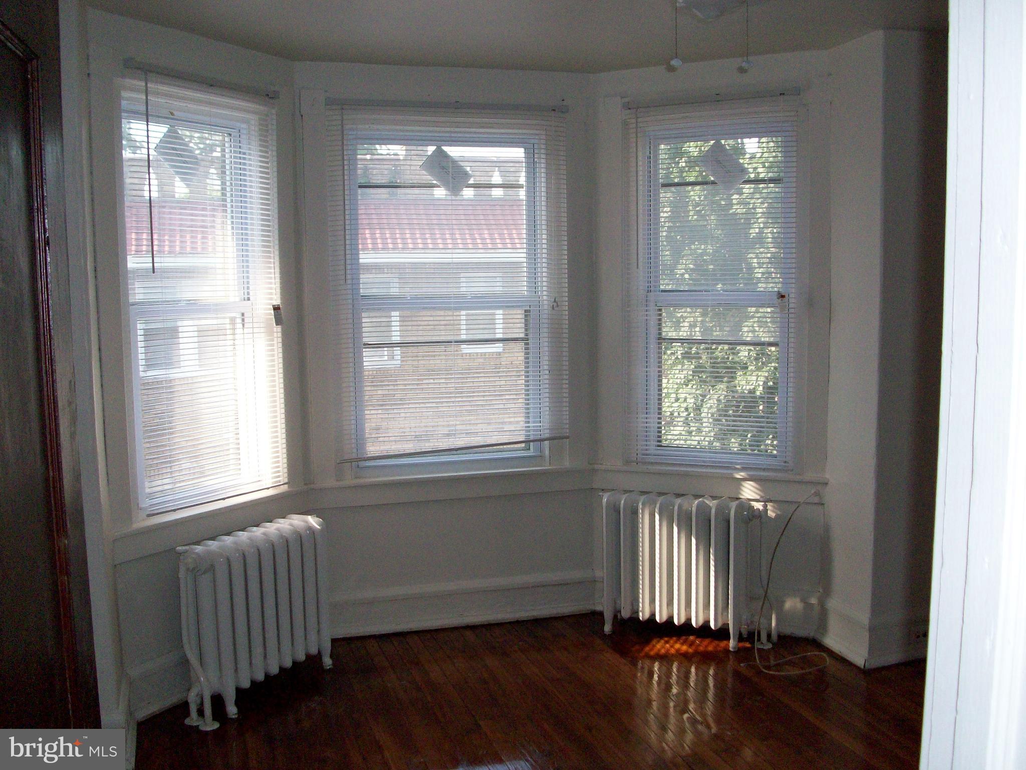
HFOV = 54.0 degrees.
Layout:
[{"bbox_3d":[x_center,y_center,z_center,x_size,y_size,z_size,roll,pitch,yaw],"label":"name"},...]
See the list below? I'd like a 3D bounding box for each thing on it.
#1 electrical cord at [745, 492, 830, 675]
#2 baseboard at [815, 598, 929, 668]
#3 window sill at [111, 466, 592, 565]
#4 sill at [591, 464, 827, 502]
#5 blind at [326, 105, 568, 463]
[{"bbox_3d":[1.139,0.802,4.147,0.432,0.659,0.315,-3,6,-17],"label":"electrical cord"},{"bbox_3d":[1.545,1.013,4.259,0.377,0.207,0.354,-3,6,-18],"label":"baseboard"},{"bbox_3d":[-0.627,0.480,4.307,2.194,0.121,0.480,-5,7,-34],"label":"window sill"},{"bbox_3d":[0.865,0.437,4.535,1.053,0.121,0.102,2,7,25],"label":"sill"},{"bbox_3d":[-0.260,-0.444,4.426,1.079,1.532,0.044,-3,6,-17],"label":"blind"}]

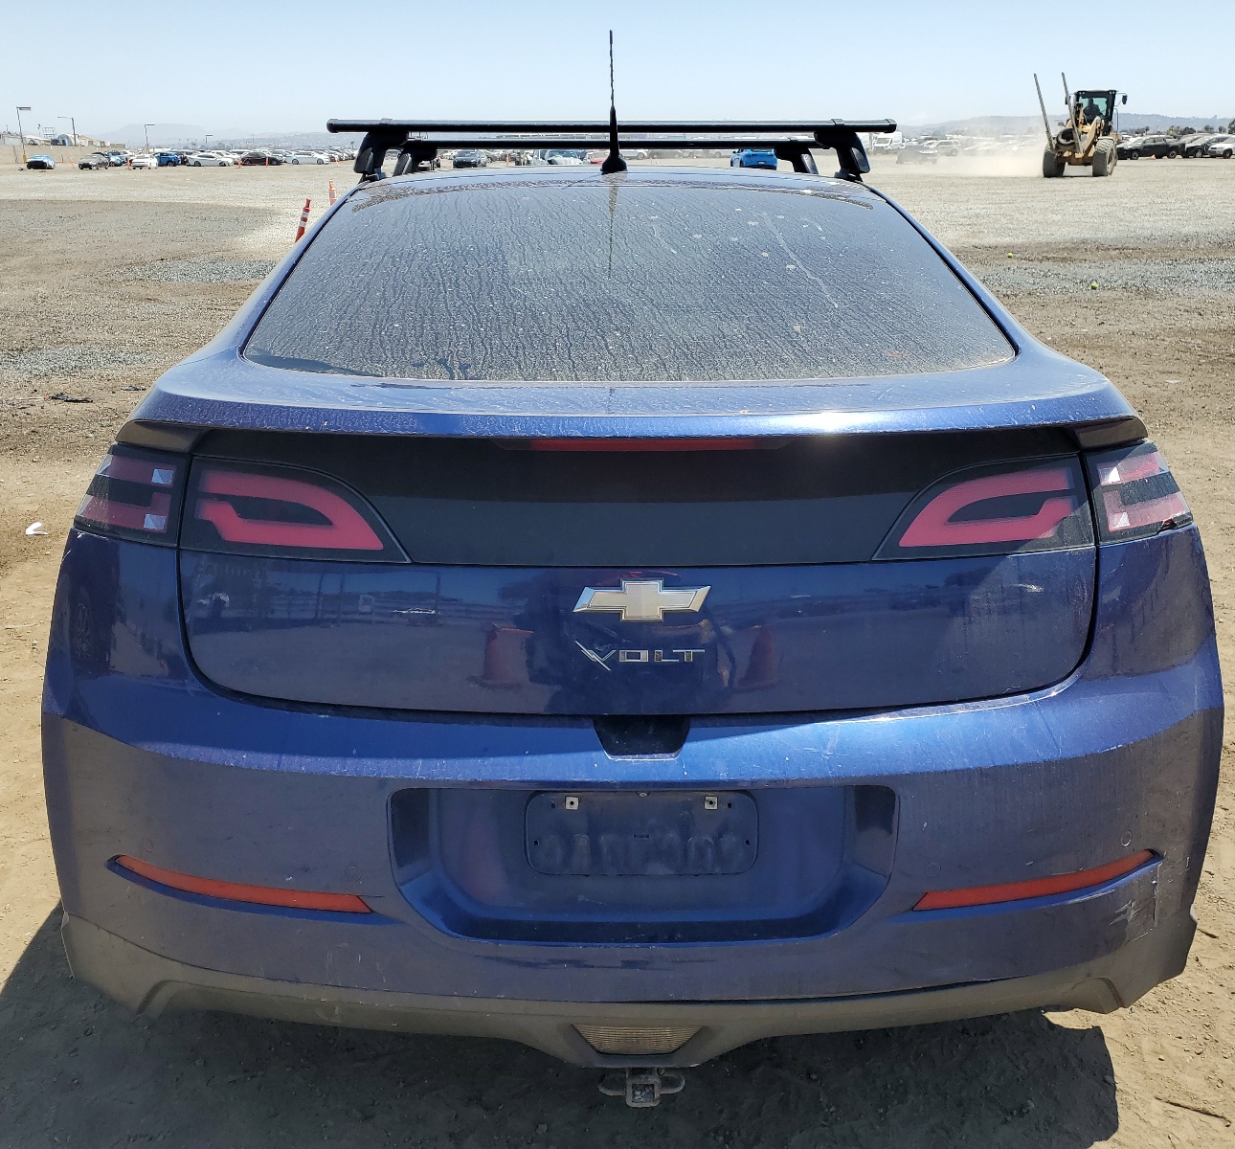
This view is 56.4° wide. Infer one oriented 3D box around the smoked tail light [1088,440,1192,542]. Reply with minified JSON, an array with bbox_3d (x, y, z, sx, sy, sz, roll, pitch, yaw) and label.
[{"bbox_3d":[0.700,-0.108,1.514,0.215,0.114,0.105,-8,22,-21],"label":"smoked tail light"}]

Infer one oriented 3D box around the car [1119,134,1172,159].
[{"bbox_3d":[35.982,-28.852,77.743,4.550,1.460,1.820,-6,21,-16],"label":"car"}]

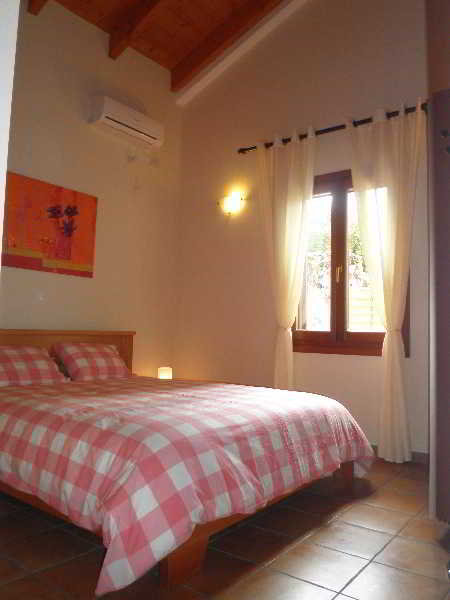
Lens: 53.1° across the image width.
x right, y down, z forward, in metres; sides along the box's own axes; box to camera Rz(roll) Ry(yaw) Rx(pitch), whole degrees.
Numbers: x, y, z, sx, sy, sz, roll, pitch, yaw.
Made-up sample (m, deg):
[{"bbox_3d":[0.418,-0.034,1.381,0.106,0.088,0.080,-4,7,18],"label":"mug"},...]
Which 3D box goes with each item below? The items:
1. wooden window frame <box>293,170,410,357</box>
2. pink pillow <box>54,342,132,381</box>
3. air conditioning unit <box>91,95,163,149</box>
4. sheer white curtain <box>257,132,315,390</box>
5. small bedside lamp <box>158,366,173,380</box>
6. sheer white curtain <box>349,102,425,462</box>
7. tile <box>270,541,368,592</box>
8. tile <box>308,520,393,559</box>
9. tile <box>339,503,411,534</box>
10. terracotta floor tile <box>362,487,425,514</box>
[{"bbox_3d":[0.994,-0.312,3.799,1.117,1.525,0.095,-2,-5,40],"label":"wooden window frame"},{"bbox_3d":[-1.154,0.523,3.911,0.627,0.400,0.160,6,-46,-50],"label":"pink pillow"},{"bbox_3d":[-0.944,-1.713,4.439,0.209,0.231,0.734,-2,-5,40],"label":"air conditioning unit"},{"bbox_3d":[0.511,-0.134,4.048,0.621,2.703,0.133,-2,-5,40],"label":"sheer white curtain"},{"bbox_3d":[-0.596,0.749,4.520,0.135,0.153,0.135,-2,-5,40],"label":"small bedside lamp"},{"bbox_3d":[1.226,-0.143,3.457,0.589,2.680,0.133,-2,-5,40],"label":"sheer white curtain"},{"bbox_3d":[0.397,1.083,1.845,0.305,0.012,0.305,-2,-5,40],"label":"tile"},{"bbox_3d":[0.591,1.102,2.076,0.305,0.012,0.305,-2,-5,40],"label":"tile"},{"bbox_3d":[0.785,1.121,2.309,0.305,0.012,0.305,-2,-5,40],"label":"tile"},{"bbox_3d":[0.986,1.142,2.554,0.305,0.012,0.305,-2,-5,40],"label":"terracotta floor tile"}]

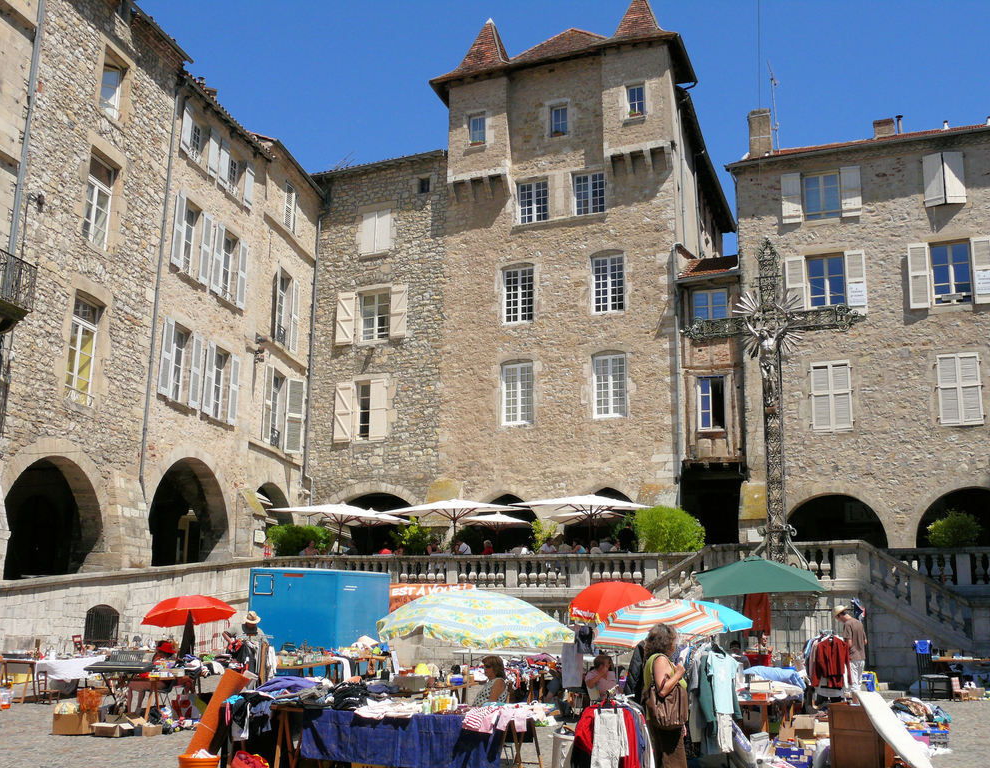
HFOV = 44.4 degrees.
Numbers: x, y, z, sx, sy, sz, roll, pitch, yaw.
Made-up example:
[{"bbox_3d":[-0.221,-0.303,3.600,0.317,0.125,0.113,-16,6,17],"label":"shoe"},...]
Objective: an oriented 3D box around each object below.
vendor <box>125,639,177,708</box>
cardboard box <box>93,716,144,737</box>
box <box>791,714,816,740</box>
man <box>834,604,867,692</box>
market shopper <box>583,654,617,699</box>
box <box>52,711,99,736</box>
[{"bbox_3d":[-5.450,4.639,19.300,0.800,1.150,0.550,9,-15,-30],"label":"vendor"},{"bbox_3d":[-4.923,4.484,15.900,0.560,0.230,0.450,-5,-15,24],"label":"cardboard box"},{"bbox_3d":[3.942,4.398,15.466,0.290,0.330,0.270,1,-12,-6],"label":"box"},{"bbox_3d":[6.728,5.024,22.724,0.450,1.720,0.500,-11,-16,42],"label":"man"},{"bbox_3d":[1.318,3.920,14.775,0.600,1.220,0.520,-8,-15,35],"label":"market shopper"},{"bbox_3d":[-5.660,4.598,16.370,0.480,0.290,0.420,1,-12,-5],"label":"box"}]

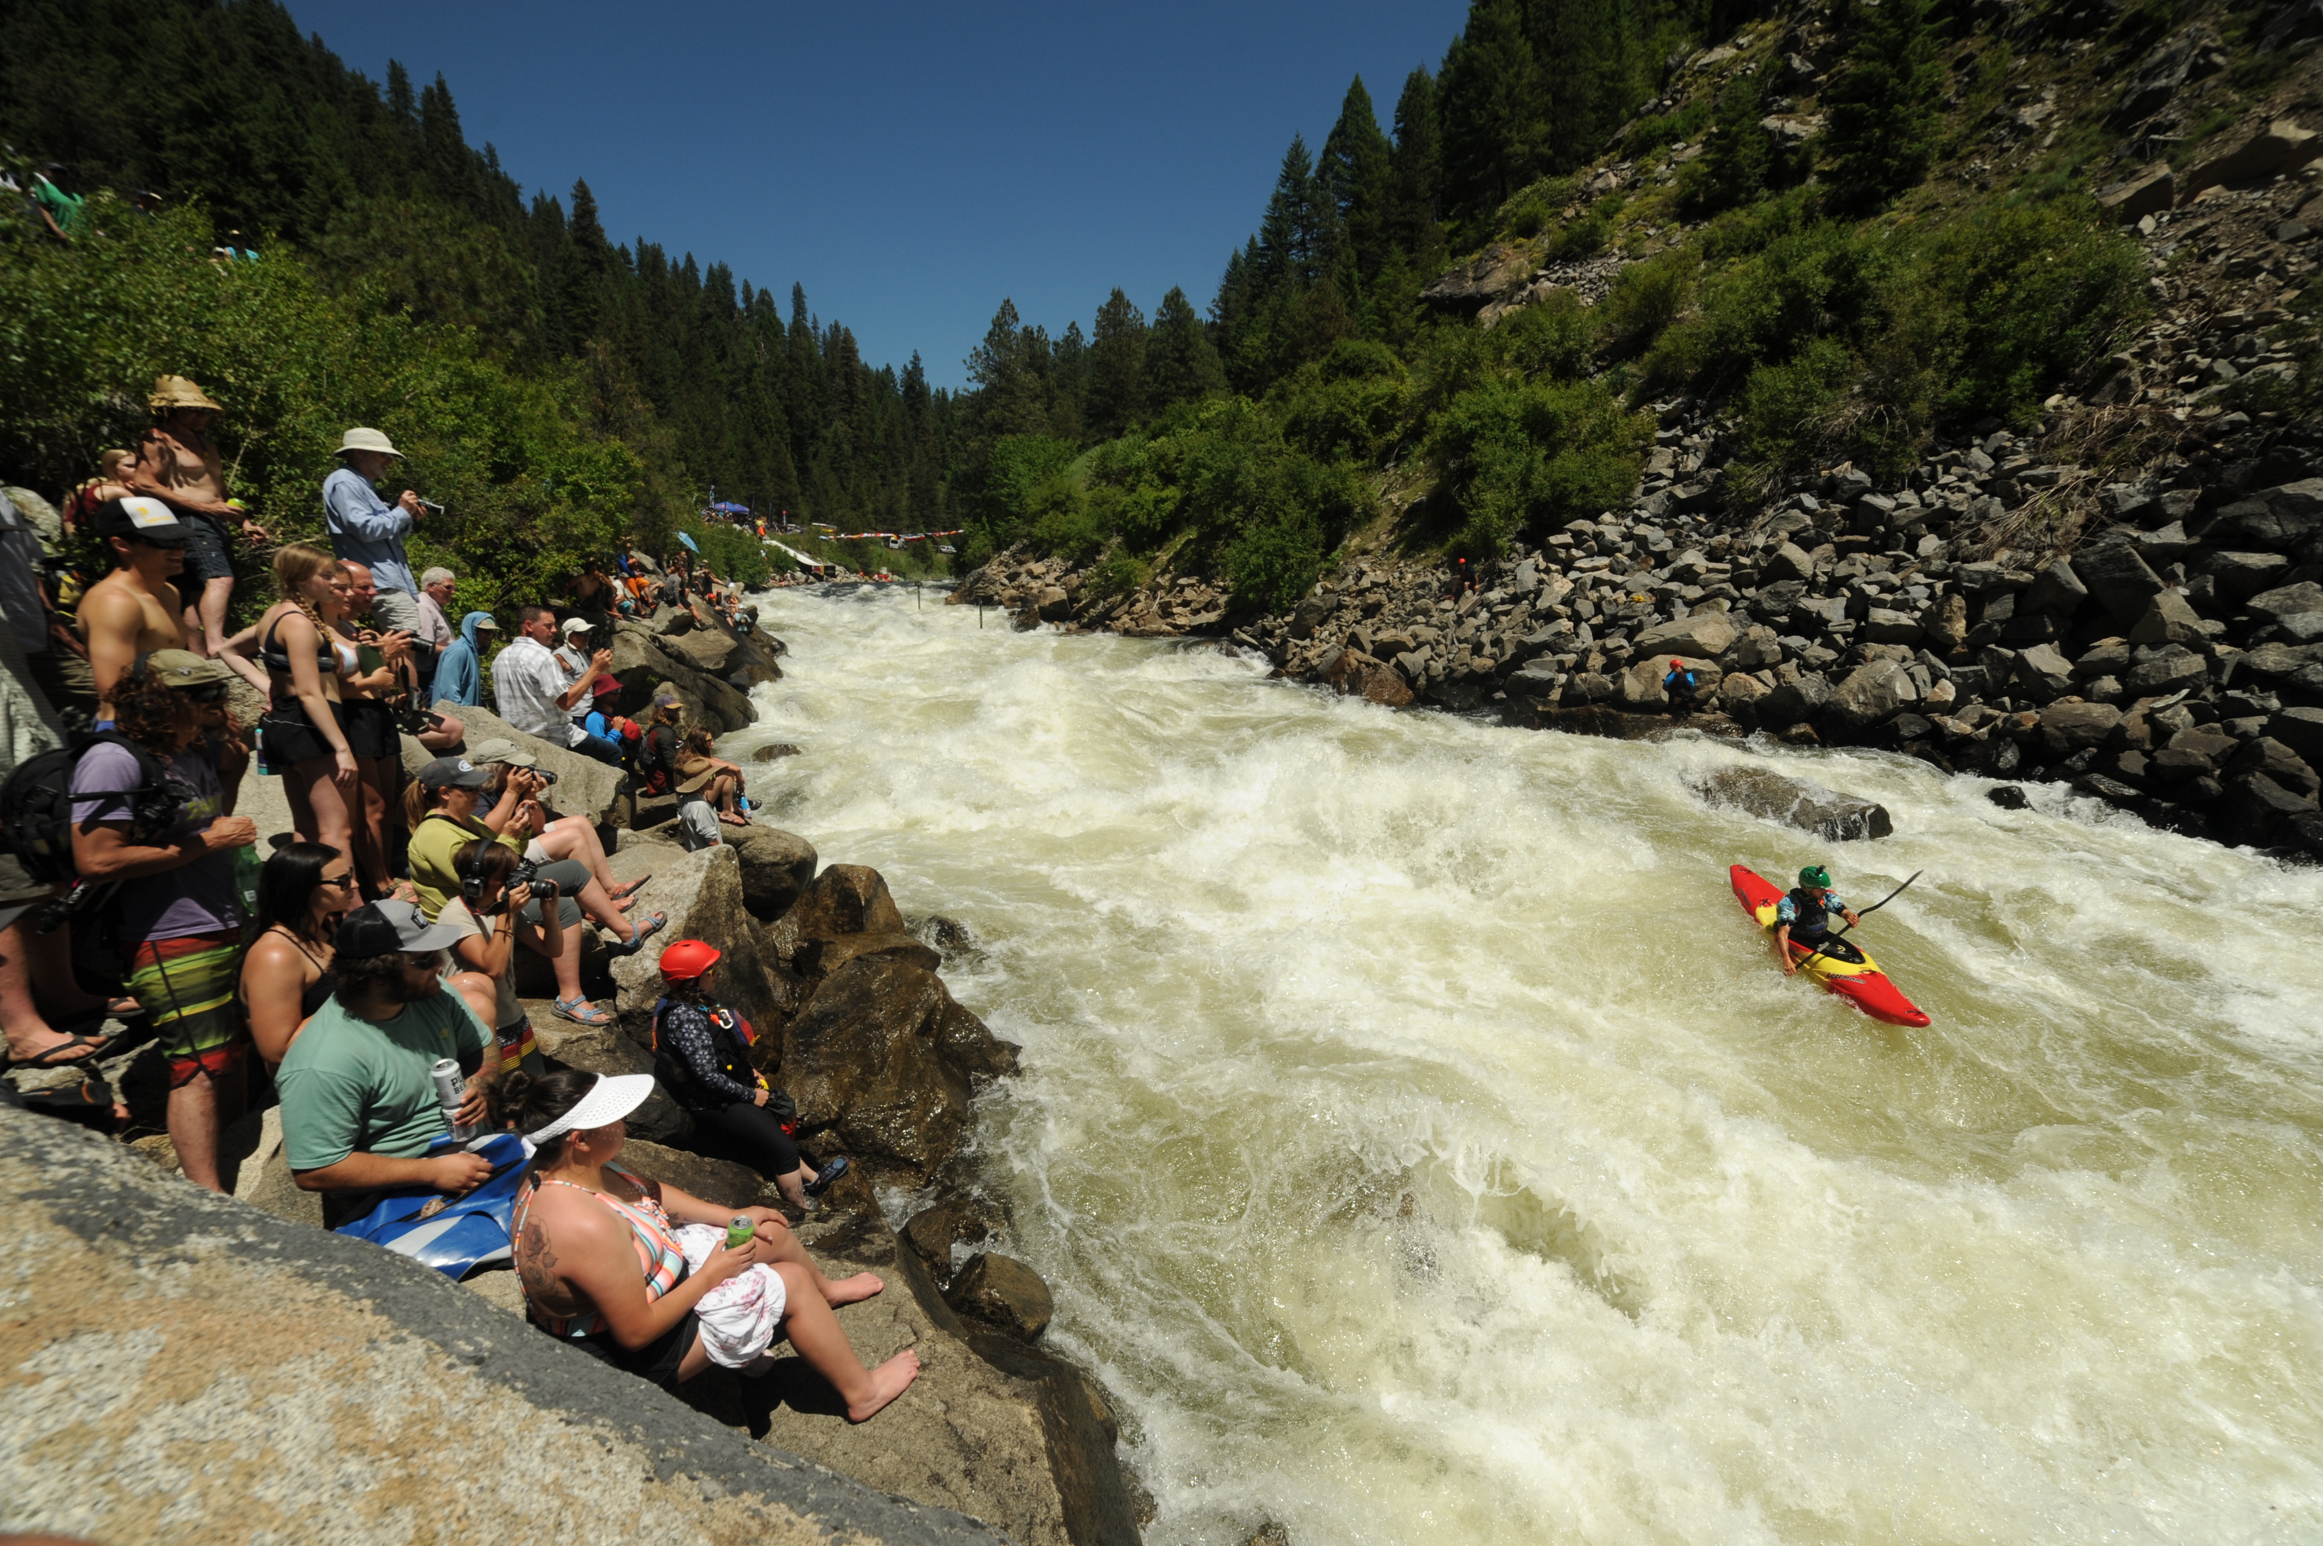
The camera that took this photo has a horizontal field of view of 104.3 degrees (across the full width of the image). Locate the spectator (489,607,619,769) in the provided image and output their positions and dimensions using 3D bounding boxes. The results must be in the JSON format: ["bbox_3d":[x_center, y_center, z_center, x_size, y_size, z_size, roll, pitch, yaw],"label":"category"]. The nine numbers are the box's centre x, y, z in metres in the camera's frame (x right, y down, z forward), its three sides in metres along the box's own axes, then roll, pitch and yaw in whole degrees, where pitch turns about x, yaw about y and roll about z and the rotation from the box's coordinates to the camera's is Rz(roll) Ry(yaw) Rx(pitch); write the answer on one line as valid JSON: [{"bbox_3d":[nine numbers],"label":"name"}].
[{"bbox_3d":[-3.979,-0.500,6.027,0.820,1.200,0.550,-7,14,-31],"label":"spectator"}]

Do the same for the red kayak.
[{"bbox_3d":[6.217,1.600,8.571,0.660,0.400,2.700,0,20,1],"label":"red kayak"}]

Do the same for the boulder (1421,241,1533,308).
[{"bbox_3d":[16.840,-26.479,48.000,6.000,3.400,5.000,6,13,26],"label":"boulder"}]

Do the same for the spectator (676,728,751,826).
[{"bbox_3d":[-3.740,0.045,7.605,0.660,0.840,0.460,-3,12,-15],"label":"spectator"}]

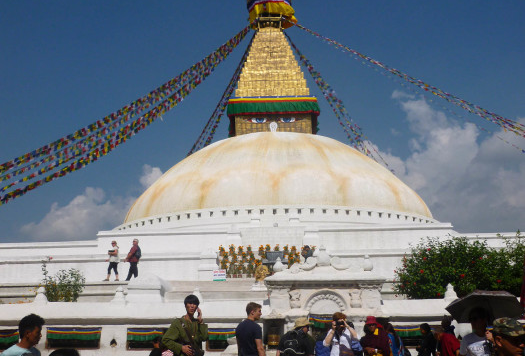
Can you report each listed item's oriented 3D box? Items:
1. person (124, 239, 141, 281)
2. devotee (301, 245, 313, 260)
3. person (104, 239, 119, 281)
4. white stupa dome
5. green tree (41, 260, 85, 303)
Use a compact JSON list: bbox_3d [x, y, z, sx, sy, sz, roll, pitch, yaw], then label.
[{"bbox_3d":[-5.428,3.440,25.428,0.650,1.776,0.520,-3,-14,7],"label":"person"},{"bbox_3d":[1.826,3.524,25.483,0.480,1.420,0.400,-6,-14,19],"label":"devotee"},{"bbox_3d":[-6.267,3.457,25.312,0.600,1.660,0.450,0,-13,-3],"label":"person"},{"bbox_3d":[1.567,0.459,62.424,30.195,9.028,30.195,-1,-13,1],"label":"white stupa dome"},{"bbox_3d":[-5.903,3.171,17.782,1.300,1.500,1.100,-1,-13,0],"label":"green tree"}]

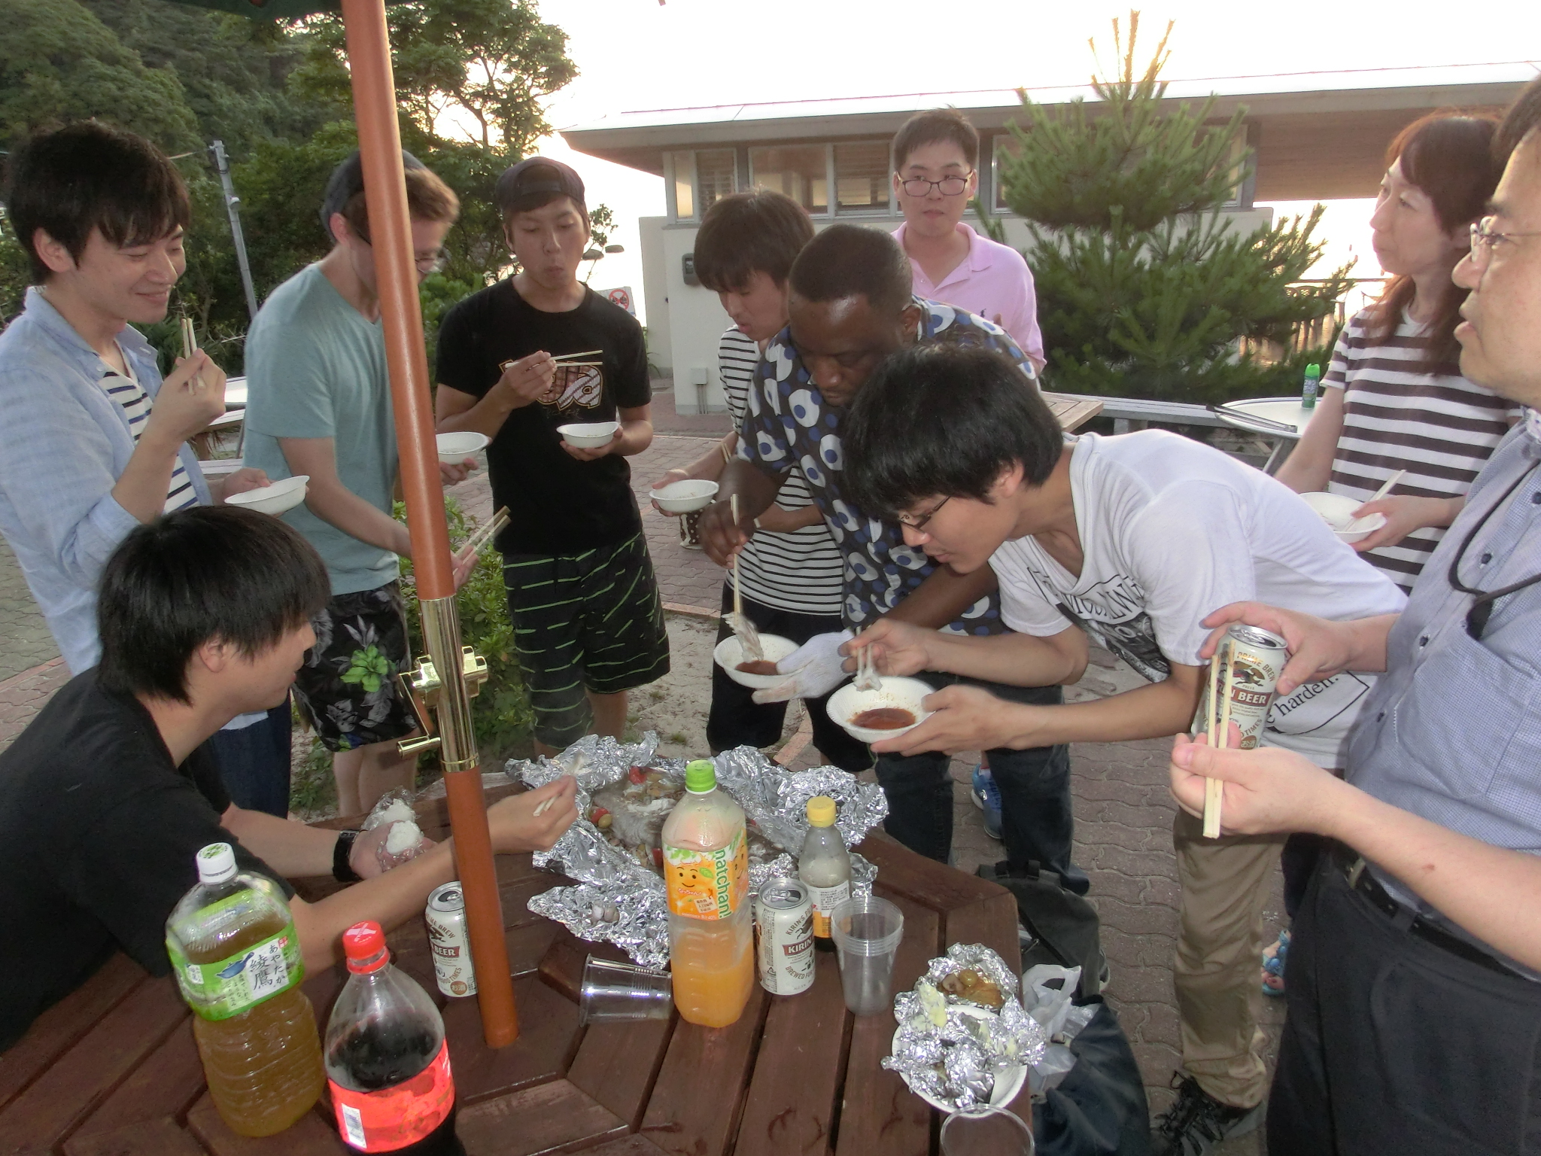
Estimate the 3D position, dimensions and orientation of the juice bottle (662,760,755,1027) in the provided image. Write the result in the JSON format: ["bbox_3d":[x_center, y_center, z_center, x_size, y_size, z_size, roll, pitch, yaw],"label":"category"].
[{"bbox_3d":[-0.070,0.347,1.184,0.090,0.308,0.090,4,20,16],"label":"juice bottle"}]

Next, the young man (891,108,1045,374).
[{"bbox_3d":[0.432,-0.180,2.559,0.500,1.750,0.340,2,19,13],"label":"young man"}]

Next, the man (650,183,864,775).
[{"bbox_3d":[0.059,0.051,2.152,0.500,1.600,0.450,6,20,23],"label":"man"}]

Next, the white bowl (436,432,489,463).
[{"bbox_3d":[-0.631,-0.262,2.151,0.128,0.042,0.128,-2,19,1],"label":"white bowl"}]

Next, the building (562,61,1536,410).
[{"bbox_3d":[3.916,-3.192,9.640,10.000,2.650,5.500,3,19,13],"label":"building"}]

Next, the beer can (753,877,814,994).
[{"bbox_3d":[0.017,0.419,1.250,0.066,0.122,0.066,-2,19,1],"label":"beer can"}]

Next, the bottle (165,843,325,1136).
[{"bbox_3d":[-0.526,0.405,1.067,0.108,0.303,0.096,-19,25,-41],"label":"bottle"}]

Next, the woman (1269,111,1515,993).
[{"bbox_3d":[1.053,0.076,1.901,0.470,1.650,0.460,14,25,39],"label":"woman"}]

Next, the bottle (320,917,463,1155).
[{"bbox_3d":[-0.335,0.441,0.938,0.094,0.306,0.094,-8,20,-16],"label":"bottle"}]

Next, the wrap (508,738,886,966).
[{"bbox_3d":[-0.148,0.353,1.494,0.600,0.100,0.440,2,19,12],"label":"wrap"}]

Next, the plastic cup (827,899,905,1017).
[{"bbox_3d":[0.111,0.434,1.217,0.081,0.110,0.081,-2,19,1],"label":"plastic cup"}]

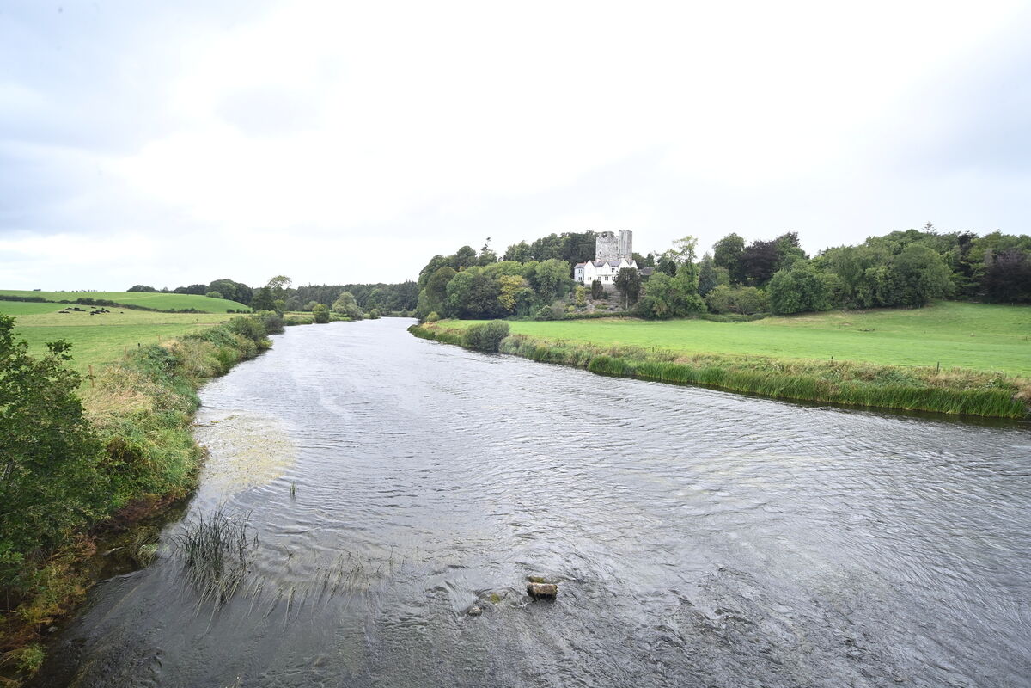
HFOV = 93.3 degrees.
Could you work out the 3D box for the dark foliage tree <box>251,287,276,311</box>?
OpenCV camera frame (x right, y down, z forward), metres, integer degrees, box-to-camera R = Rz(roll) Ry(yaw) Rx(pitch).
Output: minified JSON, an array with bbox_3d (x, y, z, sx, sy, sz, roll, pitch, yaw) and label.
[{"bbox_3d":[-111.370,-19.542,215.000,10.200,12.000,10.200,-2,5,-27],"label":"dark foliage tree"}]

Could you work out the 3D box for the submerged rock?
[{"bbox_3d":[0.606,5.531,10.900,0.700,0.270,0.320,0,4,-3],"label":"submerged rock"}]

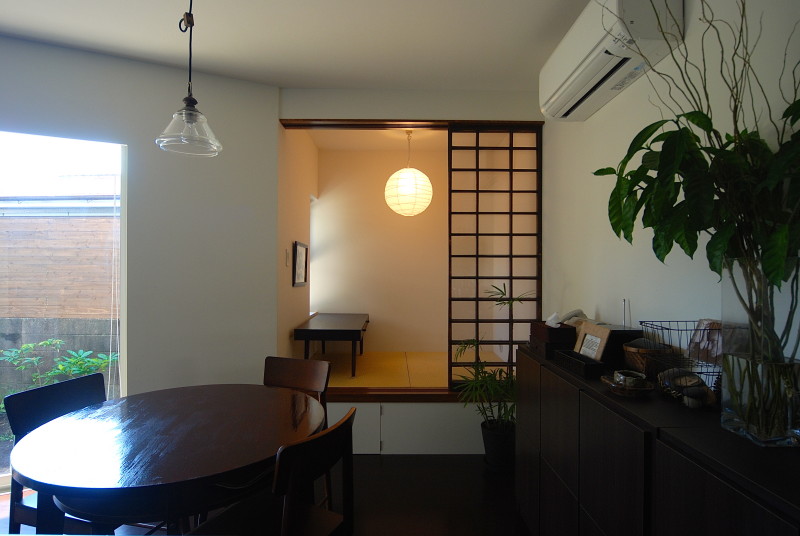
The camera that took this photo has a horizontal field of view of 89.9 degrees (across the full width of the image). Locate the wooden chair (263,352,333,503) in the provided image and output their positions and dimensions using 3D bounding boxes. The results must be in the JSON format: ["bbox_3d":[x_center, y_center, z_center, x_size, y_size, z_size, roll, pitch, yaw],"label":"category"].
[{"bbox_3d":[-0.679,0.914,2.090,0.420,0.780,0.470,1,0,23],"label":"wooden chair"}]

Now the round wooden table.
[{"bbox_3d":[-0.840,0.956,1.595,1.014,0.700,1.014,0,0,0],"label":"round wooden table"}]

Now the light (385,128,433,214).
[{"bbox_3d":[0.074,-0.822,3.485,0.415,0.748,0.415,0,0,0],"label":"light"}]

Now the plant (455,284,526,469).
[{"bbox_3d":[0.592,0.712,2.594,0.480,1.197,0.450,0,0,0],"label":"plant"}]

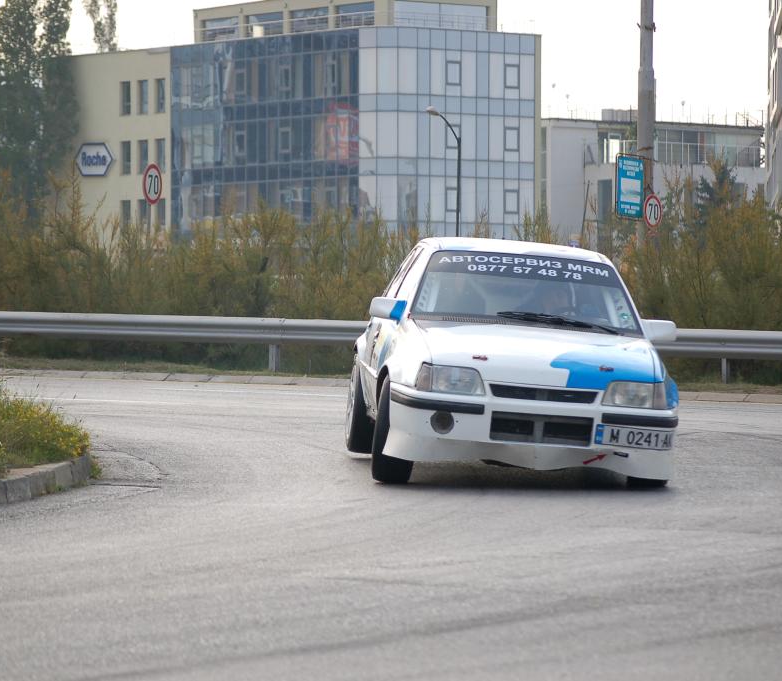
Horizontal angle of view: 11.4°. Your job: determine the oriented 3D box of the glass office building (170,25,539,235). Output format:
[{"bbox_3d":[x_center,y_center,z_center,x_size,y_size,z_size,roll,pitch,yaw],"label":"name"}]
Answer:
[{"bbox_3d":[-2.150,-8.100,219.000,11.300,17.200,19.300,0,0,-38],"label":"glass office building"}]

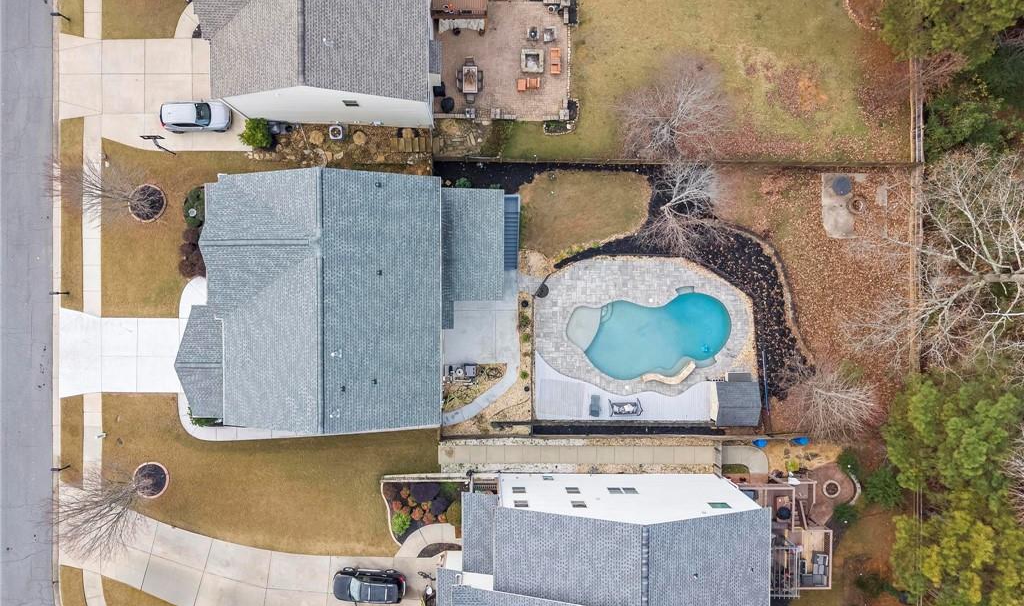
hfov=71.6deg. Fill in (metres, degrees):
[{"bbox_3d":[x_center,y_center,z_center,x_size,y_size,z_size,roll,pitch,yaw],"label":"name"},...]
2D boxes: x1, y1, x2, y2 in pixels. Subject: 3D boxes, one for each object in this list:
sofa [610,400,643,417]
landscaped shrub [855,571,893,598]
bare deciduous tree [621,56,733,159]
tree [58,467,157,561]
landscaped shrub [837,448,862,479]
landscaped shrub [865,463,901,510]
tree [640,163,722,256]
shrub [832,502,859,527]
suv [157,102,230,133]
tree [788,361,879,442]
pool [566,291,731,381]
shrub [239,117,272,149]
[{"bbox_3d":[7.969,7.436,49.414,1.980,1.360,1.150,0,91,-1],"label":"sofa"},{"bbox_3d":[25.064,19.518,49.227,2.100,1.200,1.500,0,91,-2],"label":"landscaped shrub"},{"bbox_3d":[10.762,-12.837,47.532,6.800,7.000,6.300,0,91,-2],"label":"bare deciduous tree"},{"bbox_3d":[-24.004,11.884,43.700,5.300,7.400,5.300,0,91,-1],"label":"tree"},{"bbox_3d":[23.235,11.050,48.880,1.500,1.400,1.900,0,91,-2],"label":"landscaped shrub"},{"bbox_3d":[26.092,12.958,49.867,2.400,2.300,2.800,0,91,-1],"label":"landscaped shrub"},{"bbox_3d":[10.993,-6.184,47.059,5.400,6.500,5.900,0,91,-2],"label":"tree"},{"bbox_3d":[23.649,14.975,50.272,1.700,1.400,1.700,0,91,-1],"label":"shrub"},{"bbox_3d":[-21.188,-12.512,47.583,4.650,1.680,1.860,-1,91,-2],"label":"suv"},{"bbox_3d":[21.892,6.332,47.546,5.400,6.600,5.400,0,91,-1],"label":"tree"},{"bbox_3d":[9.600,2.272,50.456,11.640,1.500,6.310,0,91,-2],"label":"pool"},{"bbox_3d":[-17.254,-11.402,47.760,1.950,1.800,1.800,0,91,-2],"label":"shrub"}]

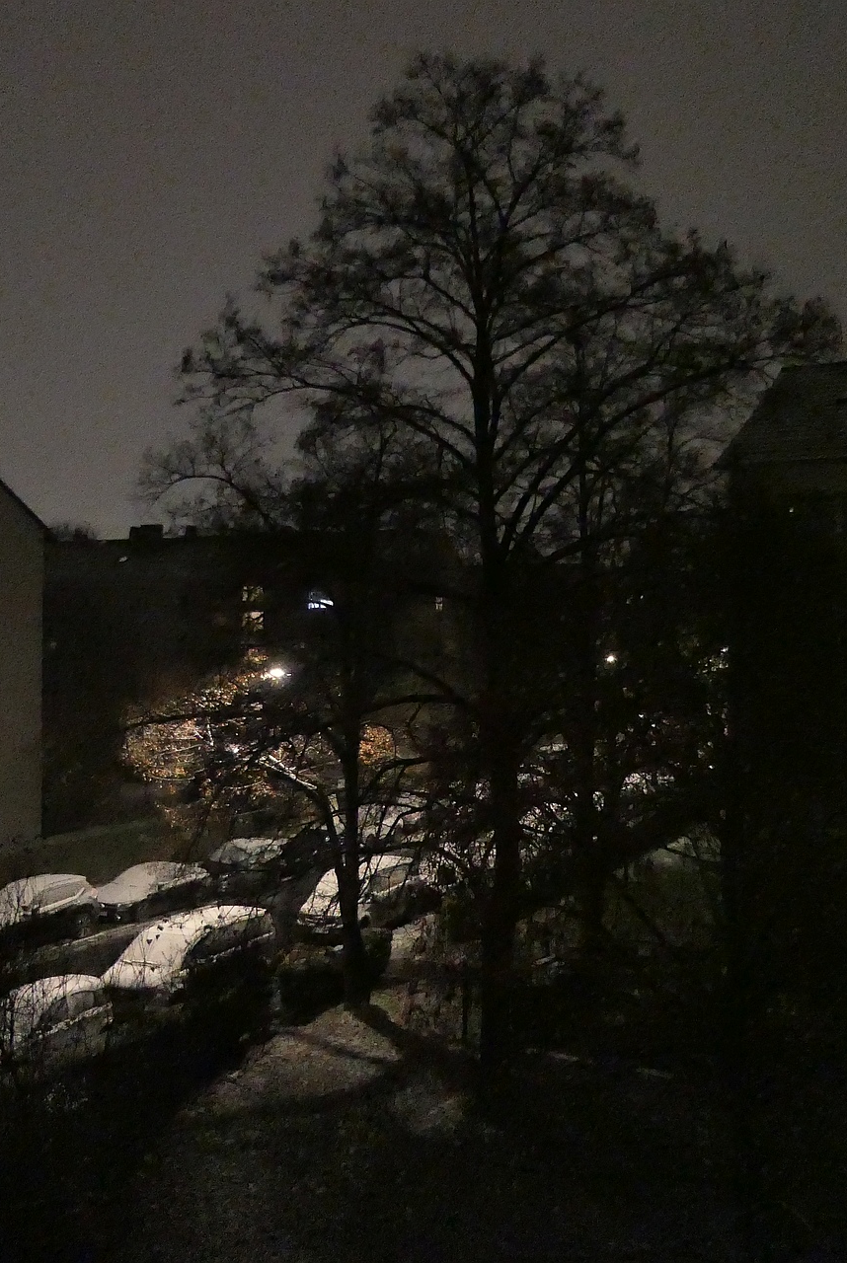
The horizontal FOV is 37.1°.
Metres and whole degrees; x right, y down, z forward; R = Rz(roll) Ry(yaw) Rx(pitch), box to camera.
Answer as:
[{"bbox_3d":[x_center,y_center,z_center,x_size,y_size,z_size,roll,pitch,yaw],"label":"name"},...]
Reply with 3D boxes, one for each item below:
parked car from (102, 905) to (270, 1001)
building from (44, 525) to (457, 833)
[{"bbox_3d":[-5.350,7.420,28.400,1.800,1.500,4.450,0,-1,24],"label":"parked car"},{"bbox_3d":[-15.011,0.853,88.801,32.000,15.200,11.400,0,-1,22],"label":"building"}]

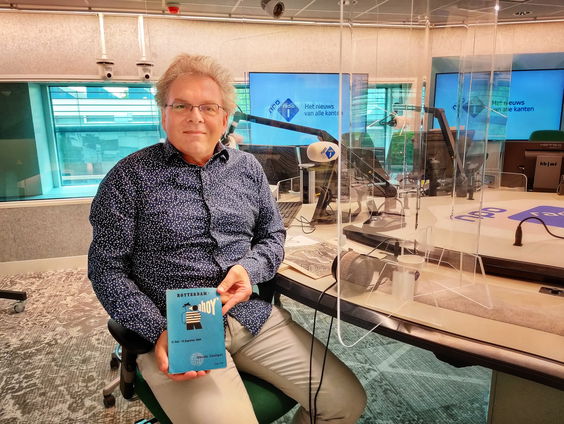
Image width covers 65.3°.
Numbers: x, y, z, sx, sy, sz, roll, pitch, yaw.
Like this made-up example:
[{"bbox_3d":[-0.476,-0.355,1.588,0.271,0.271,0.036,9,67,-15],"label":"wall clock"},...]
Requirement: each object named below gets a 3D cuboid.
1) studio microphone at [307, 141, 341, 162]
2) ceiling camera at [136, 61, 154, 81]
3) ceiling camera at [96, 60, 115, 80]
[{"bbox_3d":[0.166,-0.240,1.750,0.145,0.085,0.085,-4,13,-25],"label":"studio microphone"},{"bbox_3d":[-1.231,-1.272,3.970,0.160,0.180,0.165,-11,17,-37],"label":"ceiling camera"},{"bbox_3d":[-1.570,-1.260,3.920,0.165,0.180,0.160,11,18,42],"label":"ceiling camera"}]

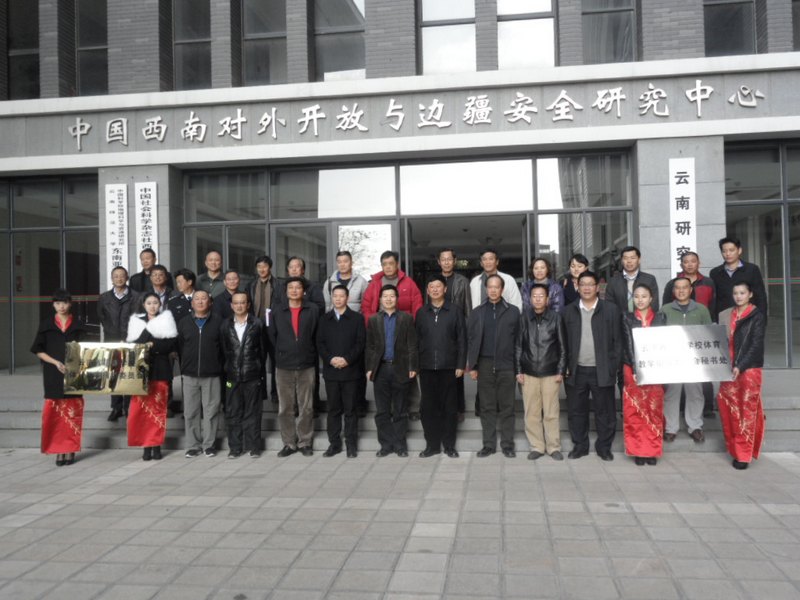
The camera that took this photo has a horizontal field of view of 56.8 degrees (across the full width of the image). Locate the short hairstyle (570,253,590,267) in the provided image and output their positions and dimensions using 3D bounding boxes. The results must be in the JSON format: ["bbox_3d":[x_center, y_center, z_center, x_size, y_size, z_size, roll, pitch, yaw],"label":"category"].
[{"bbox_3d":[1.954,-0.415,8.073,0.200,0.190,0.220,-1,-1,8],"label":"short hairstyle"}]

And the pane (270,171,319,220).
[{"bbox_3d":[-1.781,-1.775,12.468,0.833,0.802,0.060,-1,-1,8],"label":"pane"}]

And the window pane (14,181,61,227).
[{"bbox_3d":[-6.236,-1.664,12.682,0.886,0.842,0.060,-1,-1,7],"label":"window pane"}]

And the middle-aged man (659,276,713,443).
[{"bbox_3d":[2.791,0.559,7.202,0.516,1.567,0.350,-2,-1,19],"label":"middle-aged man"}]

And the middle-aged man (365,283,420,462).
[{"bbox_3d":[-0.084,0.688,7.313,0.534,1.683,0.340,-1,-1,3],"label":"middle-aged man"}]

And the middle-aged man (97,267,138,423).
[{"bbox_3d":[-3.204,0.482,8.447,0.520,1.730,0.300,-1,-1,-4],"label":"middle-aged man"}]

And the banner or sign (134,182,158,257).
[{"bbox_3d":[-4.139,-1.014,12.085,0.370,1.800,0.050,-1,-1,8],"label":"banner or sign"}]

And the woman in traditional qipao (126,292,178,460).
[{"bbox_3d":[-2.505,0.759,7.500,0.507,1.651,0.360,-1,-1,1],"label":"woman in traditional qipao"}]

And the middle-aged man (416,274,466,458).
[{"bbox_3d":[0.406,0.640,7.244,0.480,1.773,0.300,-1,-1,10],"label":"middle-aged man"}]

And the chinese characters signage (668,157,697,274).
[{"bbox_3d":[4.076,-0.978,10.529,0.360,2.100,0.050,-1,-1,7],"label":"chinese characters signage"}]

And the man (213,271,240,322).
[{"bbox_3d":[-1.885,0.493,8.319,0.520,1.650,0.320,-1,-1,-4],"label":"man"}]

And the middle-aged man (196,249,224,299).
[{"bbox_3d":[-2.258,0.296,8.976,0.500,1.782,0.300,-1,-1,-8],"label":"middle-aged man"}]

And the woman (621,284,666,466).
[{"bbox_3d":[2.202,0.660,6.689,0.440,1.600,0.320,-1,-1,17],"label":"woman"}]

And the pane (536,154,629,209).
[{"bbox_3d":[2.931,-1.872,11.806,1.479,0.839,0.060,-1,-1,8],"label":"pane"}]

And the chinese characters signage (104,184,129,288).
[{"bbox_3d":[-4.688,-0.722,12.260,0.398,2.388,0.050,-1,-1,8],"label":"chinese characters signage"}]

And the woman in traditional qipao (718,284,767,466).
[{"bbox_3d":[3.003,0.649,6.503,0.420,1.624,0.310,-2,-1,40],"label":"woman in traditional qipao"}]

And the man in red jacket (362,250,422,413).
[{"bbox_3d":[-0.082,0.370,8.023,0.620,1.814,0.380,-1,-1,8],"label":"man in red jacket"}]

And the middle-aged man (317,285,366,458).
[{"bbox_3d":[-0.583,0.693,7.367,0.478,1.696,0.350,-1,-1,2],"label":"middle-aged man"}]

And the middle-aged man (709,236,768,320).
[{"bbox_3d":[3.508,0.276,7.652,0.600,1.858,0.370,-2,-1,34],"label":"middle-aged man"}]

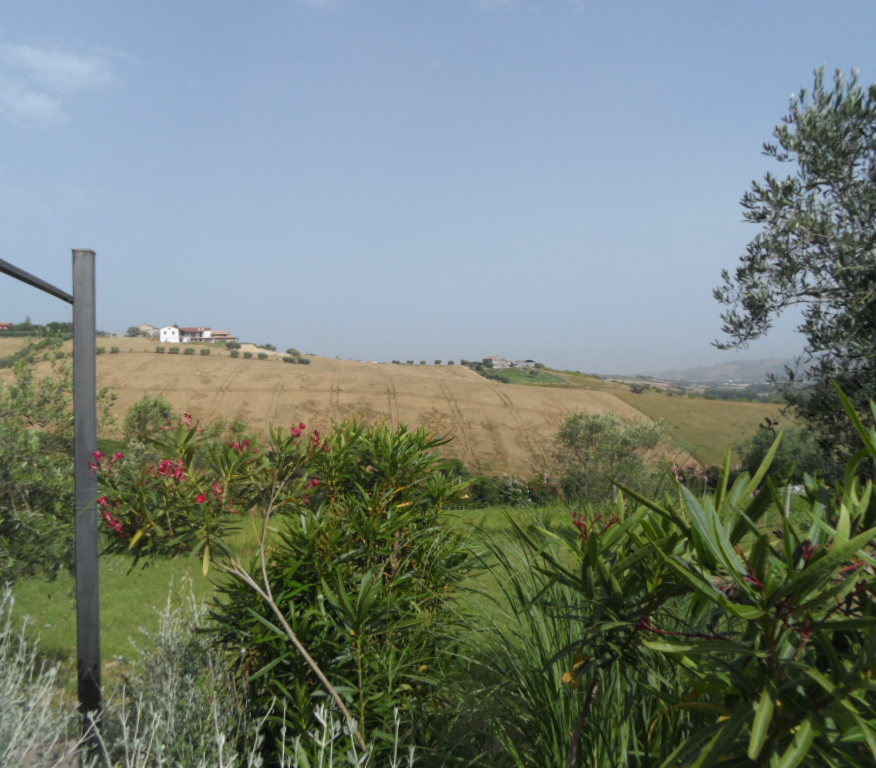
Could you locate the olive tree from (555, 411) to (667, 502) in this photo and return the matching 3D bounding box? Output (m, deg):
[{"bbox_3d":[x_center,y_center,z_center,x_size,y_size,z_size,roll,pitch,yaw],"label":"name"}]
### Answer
[{"bbox_3d":[5.132,2.201,22.000,3.300,2.900,3.100,0,2,0],"label":"olive tree"}]

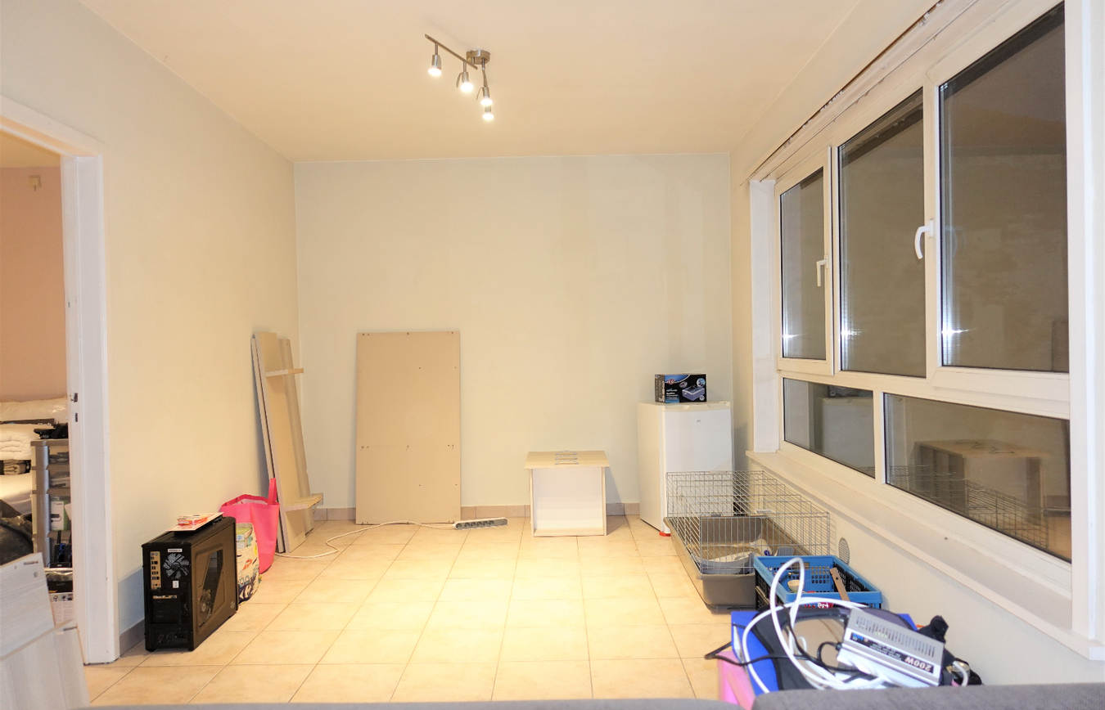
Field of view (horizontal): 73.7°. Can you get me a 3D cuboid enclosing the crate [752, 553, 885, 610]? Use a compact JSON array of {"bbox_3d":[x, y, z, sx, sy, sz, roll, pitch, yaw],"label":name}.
[{"bbox_3d":[1.083,1.028,3.063,0.358,0.240,0.486,-1,1,0],"label":"crate"}]

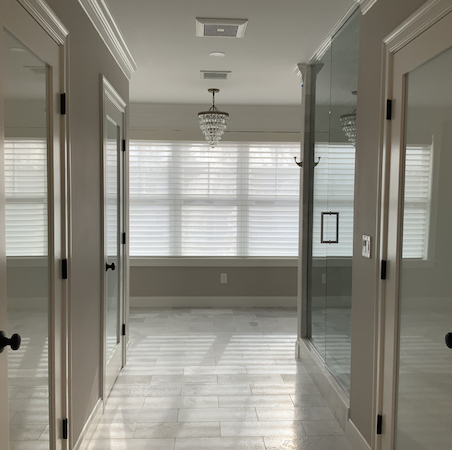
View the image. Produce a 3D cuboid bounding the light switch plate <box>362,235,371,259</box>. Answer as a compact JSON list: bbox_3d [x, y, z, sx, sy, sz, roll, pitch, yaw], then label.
[{"bbox_3d":[0.740,0.114,2.650,0.010,0.115,0.117,1,3,-3],"label":"light switch plate"}]

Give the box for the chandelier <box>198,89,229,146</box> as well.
[{"bbox_3d":[-0.136,-1.159,5.479,0.334,0.615,0.334,1,3,-3],"label":"chandelier"}]

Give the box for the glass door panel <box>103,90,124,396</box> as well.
[{"bbox_3d":[-0.840,0.167,3.665,0.042,2.030,0.775,1,3,-3],"label":"glass door panel"}]

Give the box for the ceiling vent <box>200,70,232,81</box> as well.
[{"bbox_3d":[-0.094,-1.415,4.776,0.286,0.020,0.305,1,3,-3],"label":"ceiling vent"}]

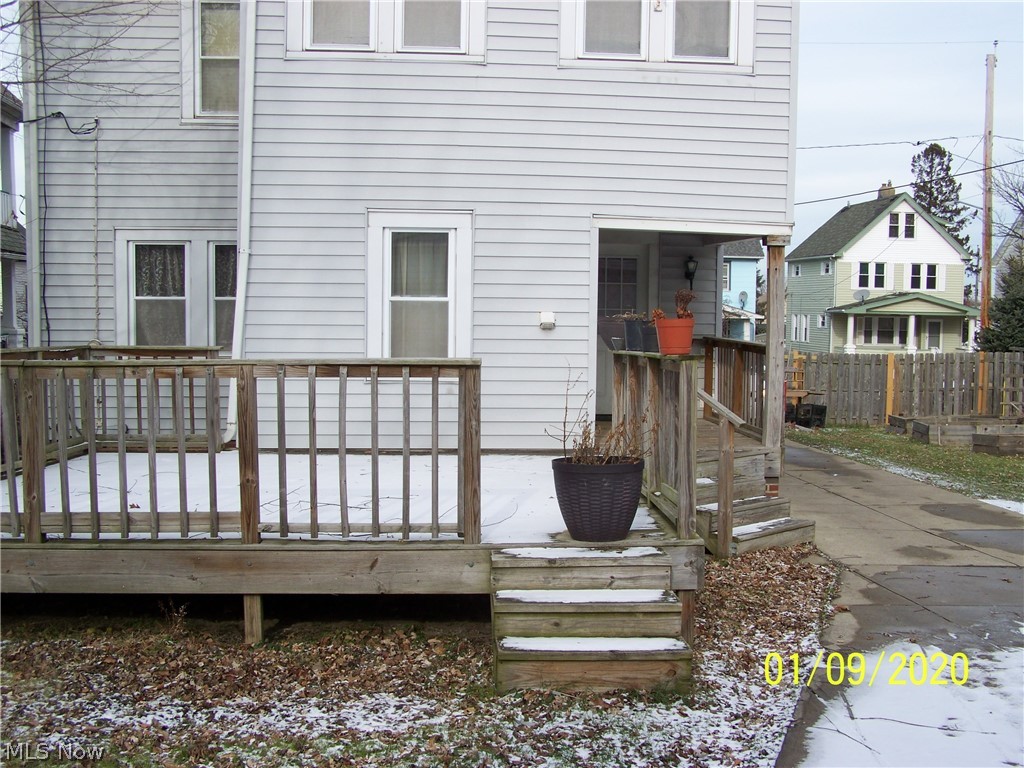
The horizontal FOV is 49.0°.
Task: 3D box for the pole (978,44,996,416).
[{"bbox_3d":[12.979,-4.104,30.657,0.280,10.080,0.280,0,4,-7],"label":"pole"}]

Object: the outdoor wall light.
[{"bbox_3d":[2.015,-1.246,12.620,0.135,0.385,0.190,0,4,-6],"label":"outdoor wall light"}]

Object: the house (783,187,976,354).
[{"bbox_3d":[20.722,-6.358,63.147,7.200,10.100,9.000,0,4,-7],"label":"house"}]

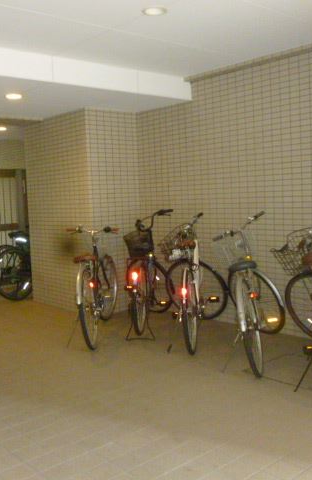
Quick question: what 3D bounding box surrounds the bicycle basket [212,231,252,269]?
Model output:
[{"bbox_3d":[0.728,0.087,4.652,0.330,0.250,0.280,-31,5,-28],"label":"bicycle basket"}]

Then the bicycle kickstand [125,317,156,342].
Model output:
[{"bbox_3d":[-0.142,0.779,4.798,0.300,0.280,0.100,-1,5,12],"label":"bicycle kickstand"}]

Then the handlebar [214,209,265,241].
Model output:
[{"bbox_3d":[0.742,-0.106,4.498,0.580,0.110,0.160,-31,5,-28],"label":"handlebar"}]

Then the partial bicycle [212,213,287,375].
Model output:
[{"bbox_3d":[0.732,0.380,4.242,0.600,1.110,1.700,-1,5,15],"label":"partial bicycle"}]

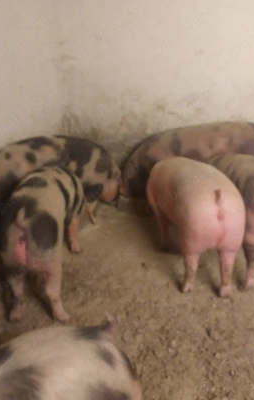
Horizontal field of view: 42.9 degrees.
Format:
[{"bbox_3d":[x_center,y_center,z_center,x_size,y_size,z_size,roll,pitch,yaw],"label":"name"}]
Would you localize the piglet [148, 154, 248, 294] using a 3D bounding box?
[{"bbox_3d":[0.281,0.068,1.860,0.300,0.560,0.930,-4,19,-10],"label":"piglet"}]

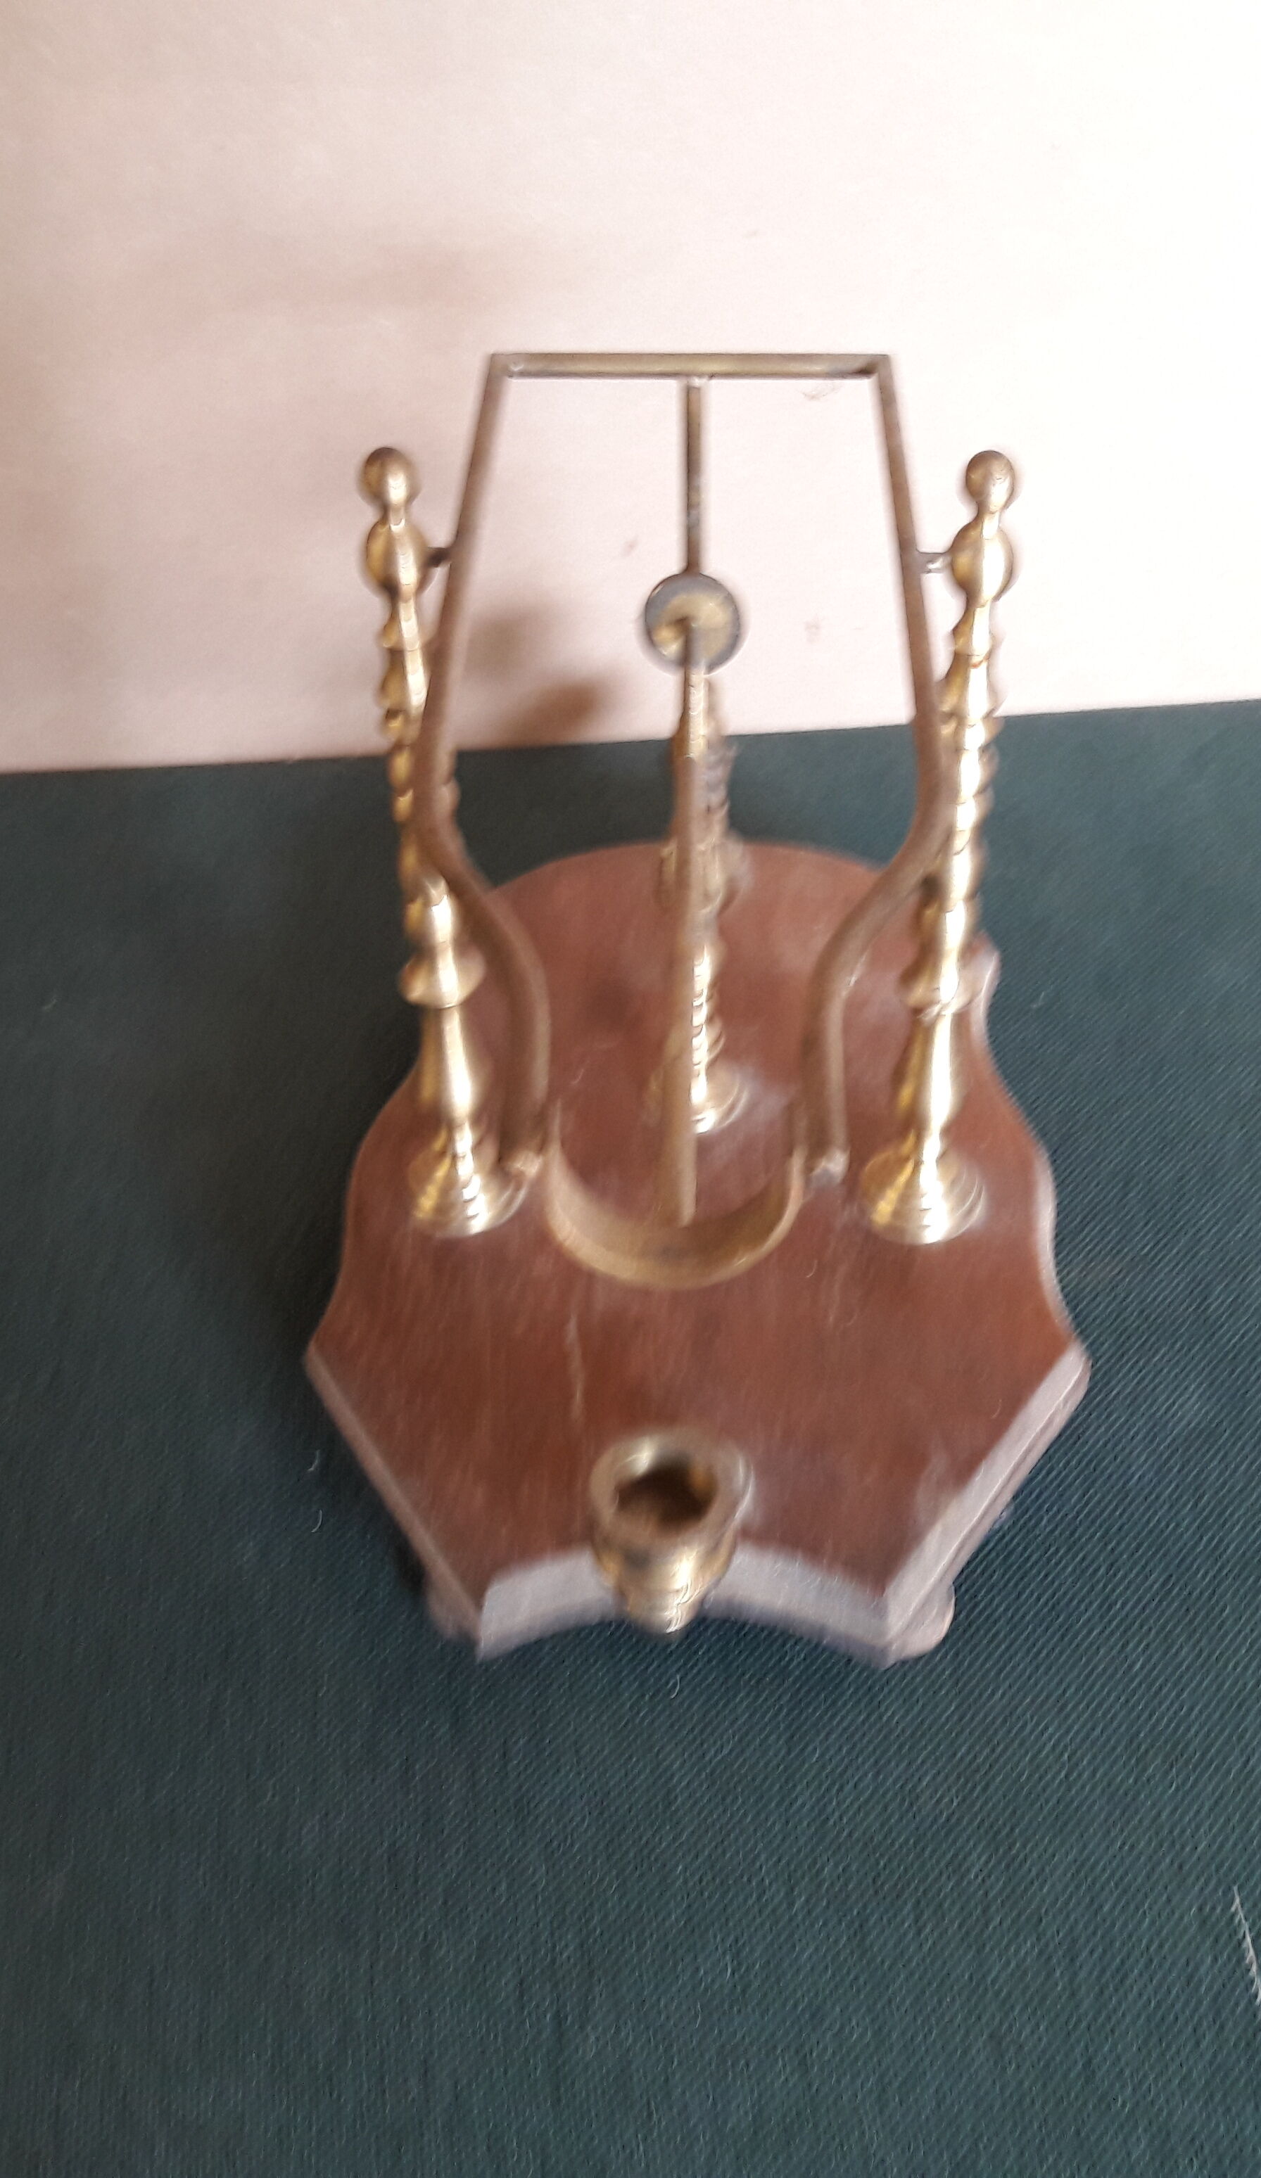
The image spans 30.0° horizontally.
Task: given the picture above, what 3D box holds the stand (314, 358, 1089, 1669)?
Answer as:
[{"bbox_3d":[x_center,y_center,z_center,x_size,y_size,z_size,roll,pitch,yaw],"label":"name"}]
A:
[{"bbox_3d":[0.015,-0.049,0.503,0.175,0.242,0.256,0,43,1],"label":"stand"}]

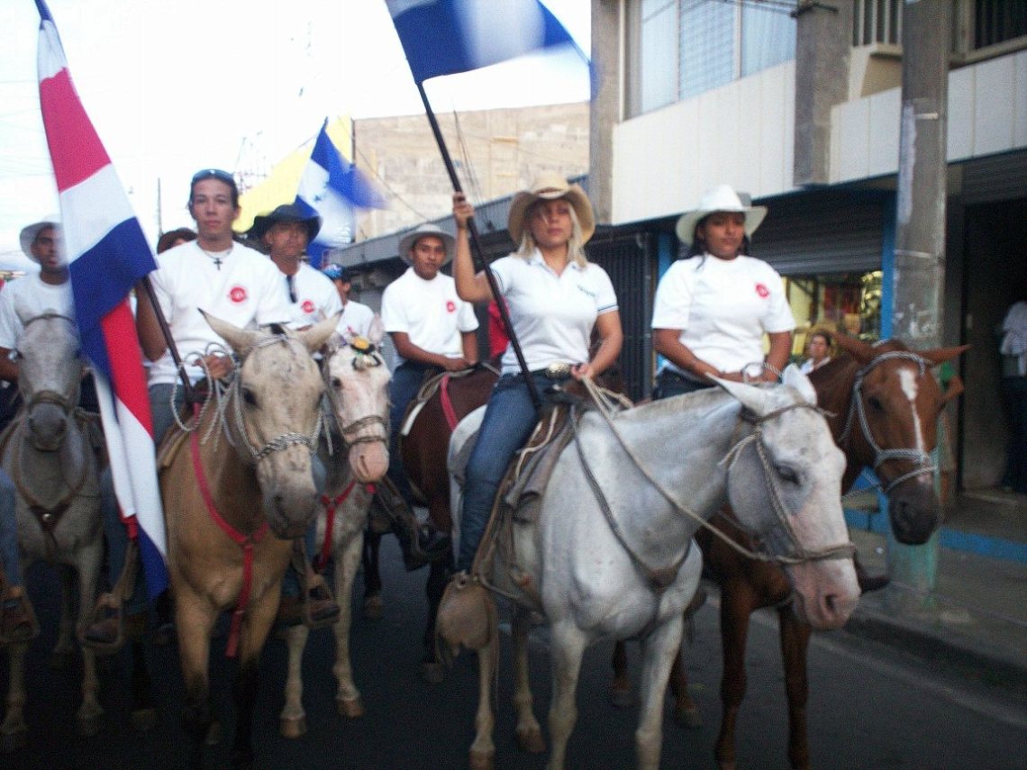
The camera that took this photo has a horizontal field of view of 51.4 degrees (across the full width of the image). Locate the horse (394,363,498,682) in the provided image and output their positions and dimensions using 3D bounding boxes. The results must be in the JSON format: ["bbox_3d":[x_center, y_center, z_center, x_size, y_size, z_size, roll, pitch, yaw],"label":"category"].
[{"bbox_3d":[-0.362,0.544,5.423,0.560,1.720,2.150,-1,2,-33],"label":"horse"}]

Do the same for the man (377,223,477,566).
[{"bbox_3d":[-0.425,0.064,5.450,0.700,1.750,0.650,-1,2,-22],"label":"man"}]

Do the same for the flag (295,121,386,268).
[{"bbox_3d":[-1.202,-1.317,7.400,0.750,1.120,0.400,0,2,-15],"label":"flag"}]

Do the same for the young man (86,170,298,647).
[{"bbox_3d":[-1.172,0.081,4.000,0.800,1.720,0.650,-1,2,-20],"label":"young man"}]

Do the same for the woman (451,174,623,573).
[{"bbox_3d":[0.107,0.051,3.800,0.700,1.600,0.650,-1,2,-20],"label":"woman"}]

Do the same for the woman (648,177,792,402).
[{"bbox_3d":[0.815,0.014,4.050,0.700,1.540,0.620,0,2,-15],"label":"woman"}]

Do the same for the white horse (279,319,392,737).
[{"bbox_3d":[-1.032,0.549,5.003,0.560,1.740,2.150,-1,2,-26],"label":"white horse"}]

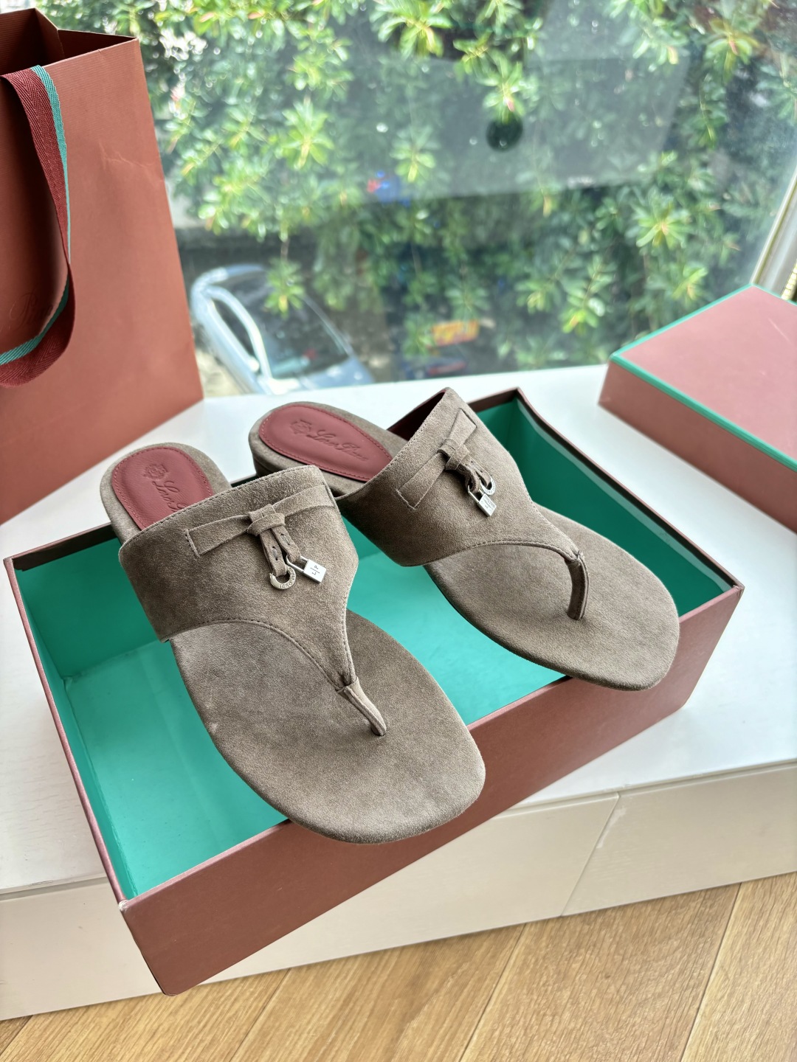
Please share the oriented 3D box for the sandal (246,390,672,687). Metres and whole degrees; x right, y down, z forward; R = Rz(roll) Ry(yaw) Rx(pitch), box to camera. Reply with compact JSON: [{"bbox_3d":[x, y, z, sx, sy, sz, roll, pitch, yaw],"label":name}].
[{"bbox_3d":[0.027,-0.020,0.402,0.256,0.079,0.096,30,51,26],"label":"sandal"}]

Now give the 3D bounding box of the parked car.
[{"bbox_3d":[-1.789,-2.929,12.935,1.860,1.460,4.750,-20,48,-21],"label":"parked car"}]

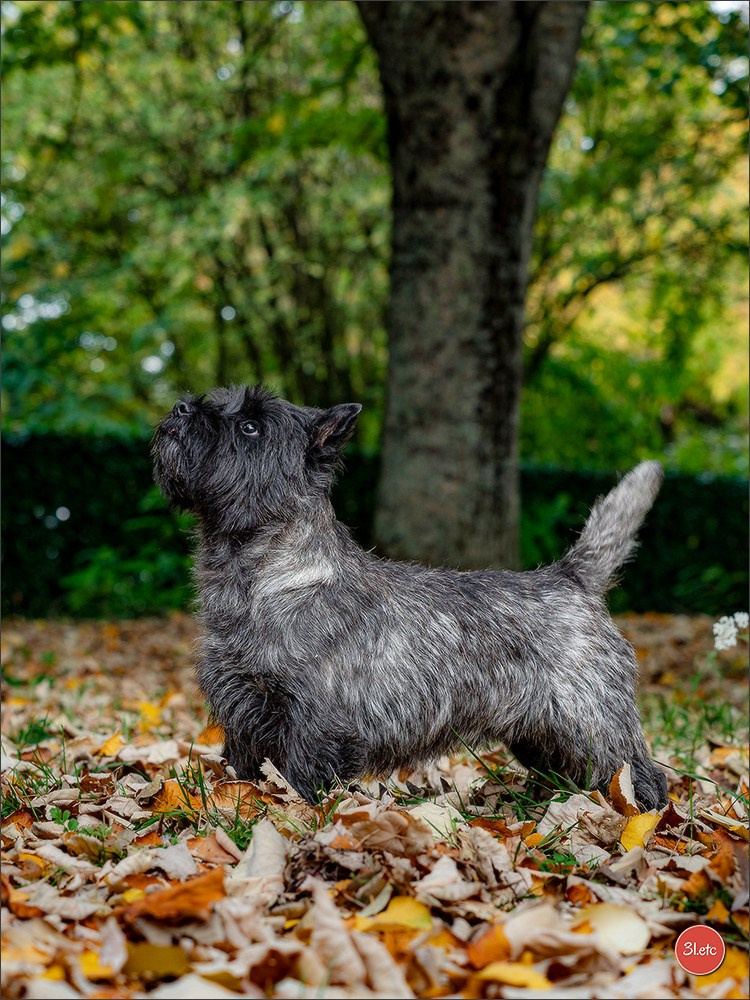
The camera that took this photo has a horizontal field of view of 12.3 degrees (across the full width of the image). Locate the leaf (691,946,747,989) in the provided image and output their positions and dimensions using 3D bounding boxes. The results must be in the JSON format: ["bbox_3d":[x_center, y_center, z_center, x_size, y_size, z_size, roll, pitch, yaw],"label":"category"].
[{"bbox_3d":[0.236,0.321,2.380,0.042,0.029,0.038,0,0,0],"label":"leaf"}]

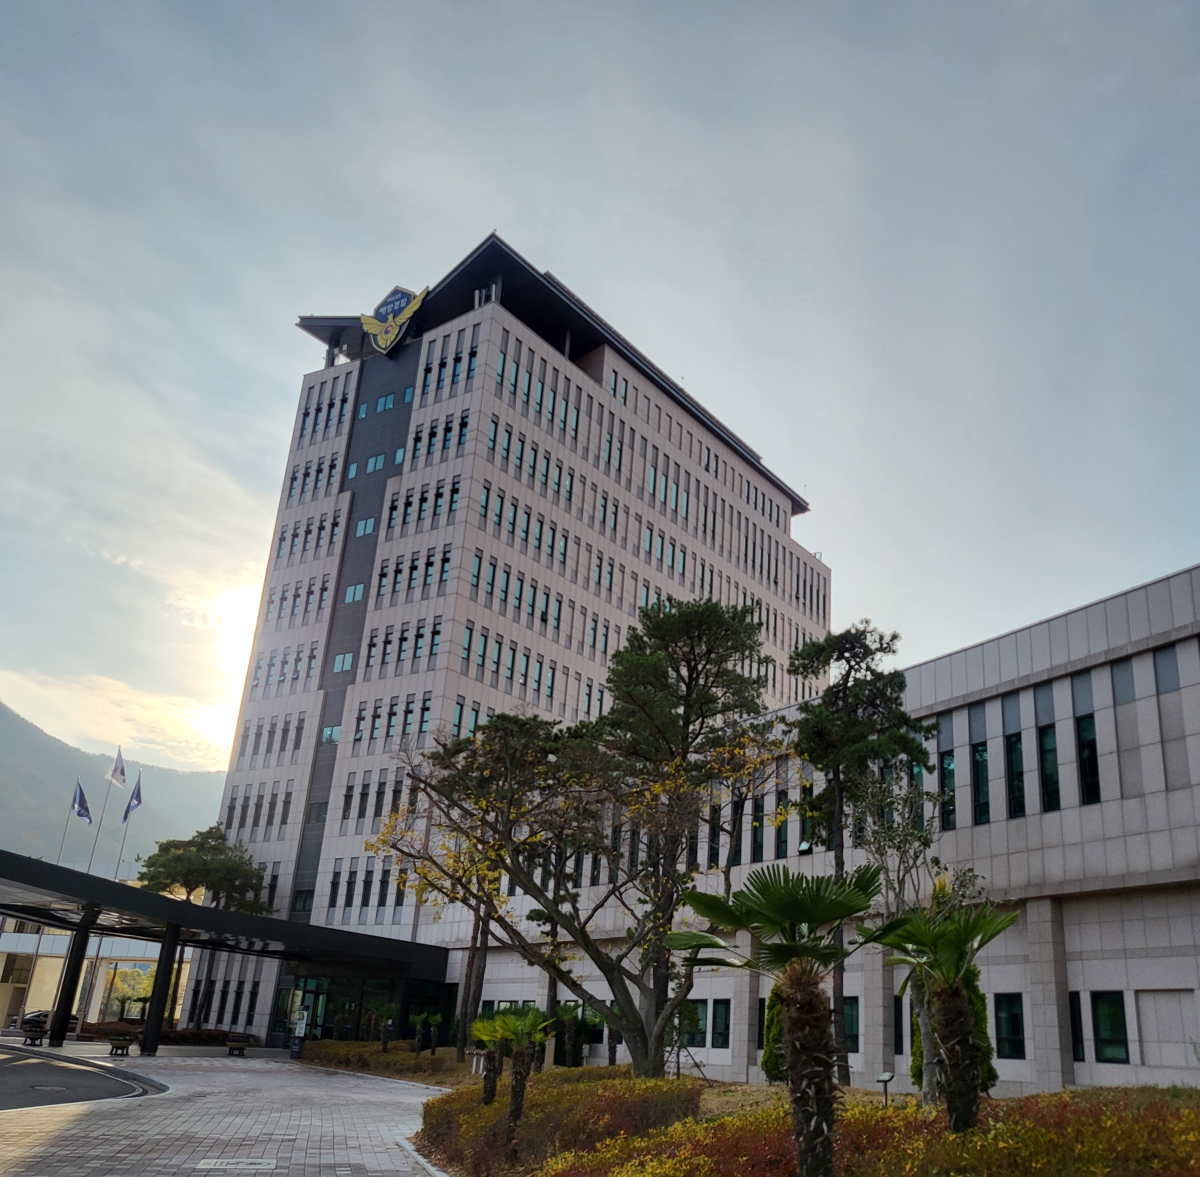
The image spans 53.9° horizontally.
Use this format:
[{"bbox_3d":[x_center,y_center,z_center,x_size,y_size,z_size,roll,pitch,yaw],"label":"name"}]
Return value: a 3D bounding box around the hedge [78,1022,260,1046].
[{"bbox_3d":[-20.366,21.106,55.740,9.600,0.720,2.400,-11,-26,34],"label":"hedge"}]

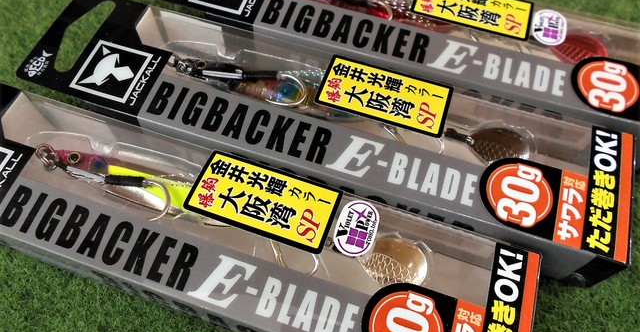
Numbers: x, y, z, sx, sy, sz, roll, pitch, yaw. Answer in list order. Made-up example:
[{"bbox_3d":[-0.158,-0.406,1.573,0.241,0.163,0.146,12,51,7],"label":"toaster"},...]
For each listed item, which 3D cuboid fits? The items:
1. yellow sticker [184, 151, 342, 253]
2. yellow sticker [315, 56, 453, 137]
[{"bbox_3d":[-0.015,0.009,0.133,0.040,0.001,0.020,17,62,9],"label":"yellow sticker"},{"bbox_3d":[0.020,-0.022,0.150,0.040,0.001,0.020,17,62,9],"label":"yellow sticker"}]

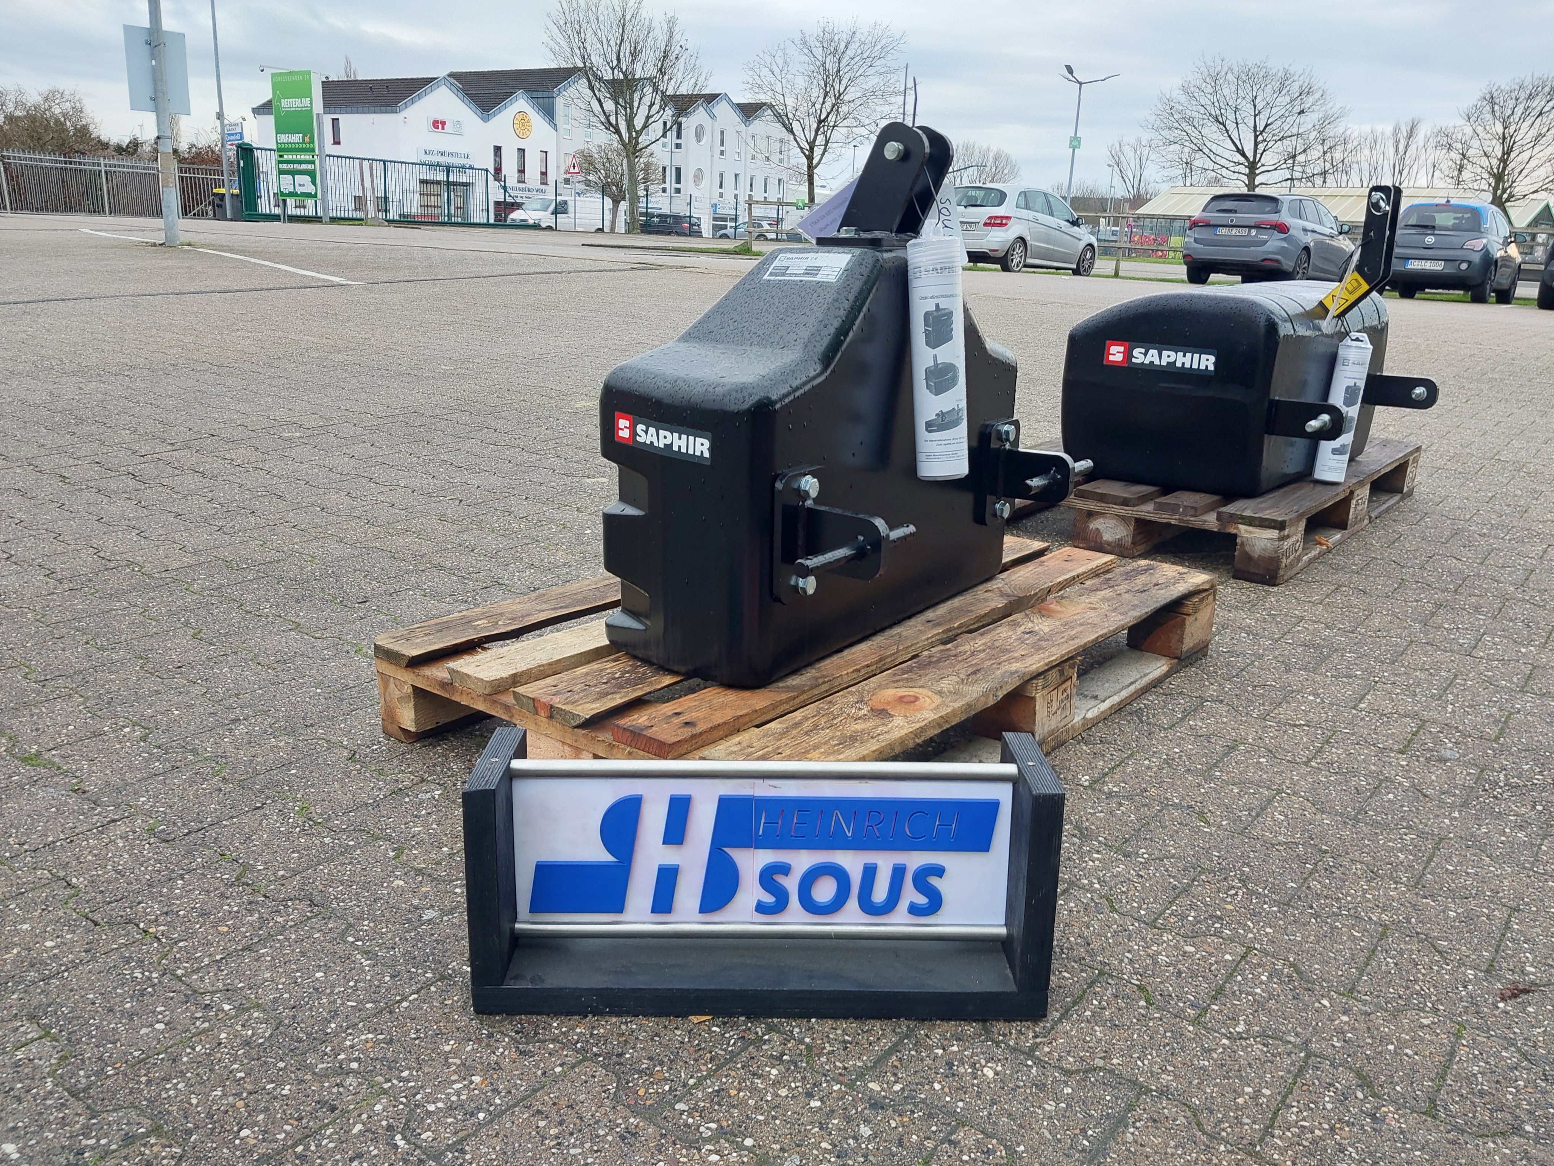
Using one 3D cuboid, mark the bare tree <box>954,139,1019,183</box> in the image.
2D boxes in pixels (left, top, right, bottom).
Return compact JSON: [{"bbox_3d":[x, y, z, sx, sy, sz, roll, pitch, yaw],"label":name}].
[{"bbox_3d":[20.012,-39.262,120.000,8.000,8.588,8.000,2,15,0],"label":"bare tree"}]

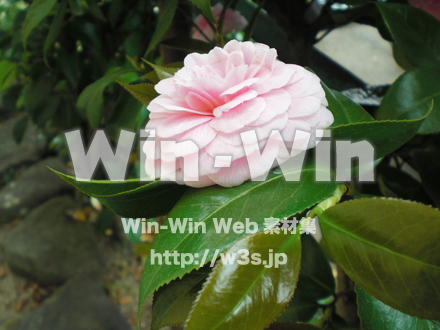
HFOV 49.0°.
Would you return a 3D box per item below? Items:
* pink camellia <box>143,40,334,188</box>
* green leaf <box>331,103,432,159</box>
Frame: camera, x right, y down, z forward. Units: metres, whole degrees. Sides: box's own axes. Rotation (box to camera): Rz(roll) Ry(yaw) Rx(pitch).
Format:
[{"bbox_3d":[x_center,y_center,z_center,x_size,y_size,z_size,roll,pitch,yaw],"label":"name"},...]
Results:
[{"bbox_3d":[0.007,-0.024,0.216,0.085,0.052,0.085,-15,39,7],"label":"pink camellia"},{"bbox_3d":[0.074,-0.019,0.239,0.074,0.025,0.034,-23,33,-9],"label":"green leaf"}]

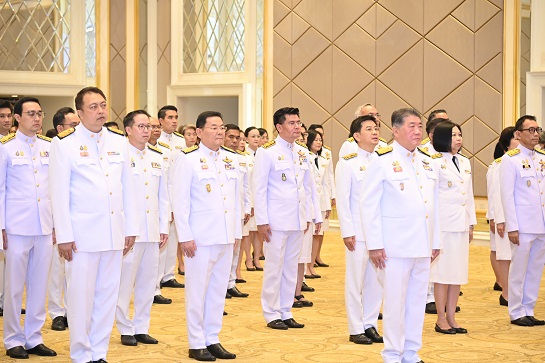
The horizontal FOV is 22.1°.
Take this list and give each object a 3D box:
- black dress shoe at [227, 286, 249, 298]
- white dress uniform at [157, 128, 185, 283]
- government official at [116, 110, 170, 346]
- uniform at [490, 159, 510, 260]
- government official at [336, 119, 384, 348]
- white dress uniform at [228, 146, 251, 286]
[{"bbox_3d":[-0.330,1.038,13.221,0.280,0.100,0.100,2,3,38],"label":"black dress shoe"},{"bbox_3d":[-1.040,0.247,13.963,0.480,1.496,0.290,-2,3,-43],"label":"white dress uniform"},{"bbox_3d":[-0.982,0.337,10.321,0.500,1.726,0.320,-2,3,-41],"label":"government official"},{"bbox_3d":[2.150,0.229,12.490,0.430,0.925,0.280,-2,3,-43],"label":"uniform"},{"bbox_3d":[0.692,0.351,10.385,0.320,1.693,0.500,2,3,43],"label":"government official"},{"bbox_3d":[-0.410,0.349,13.257,0.290,1.326,0.480,2,3,45],"label":"white dress uniform"}]

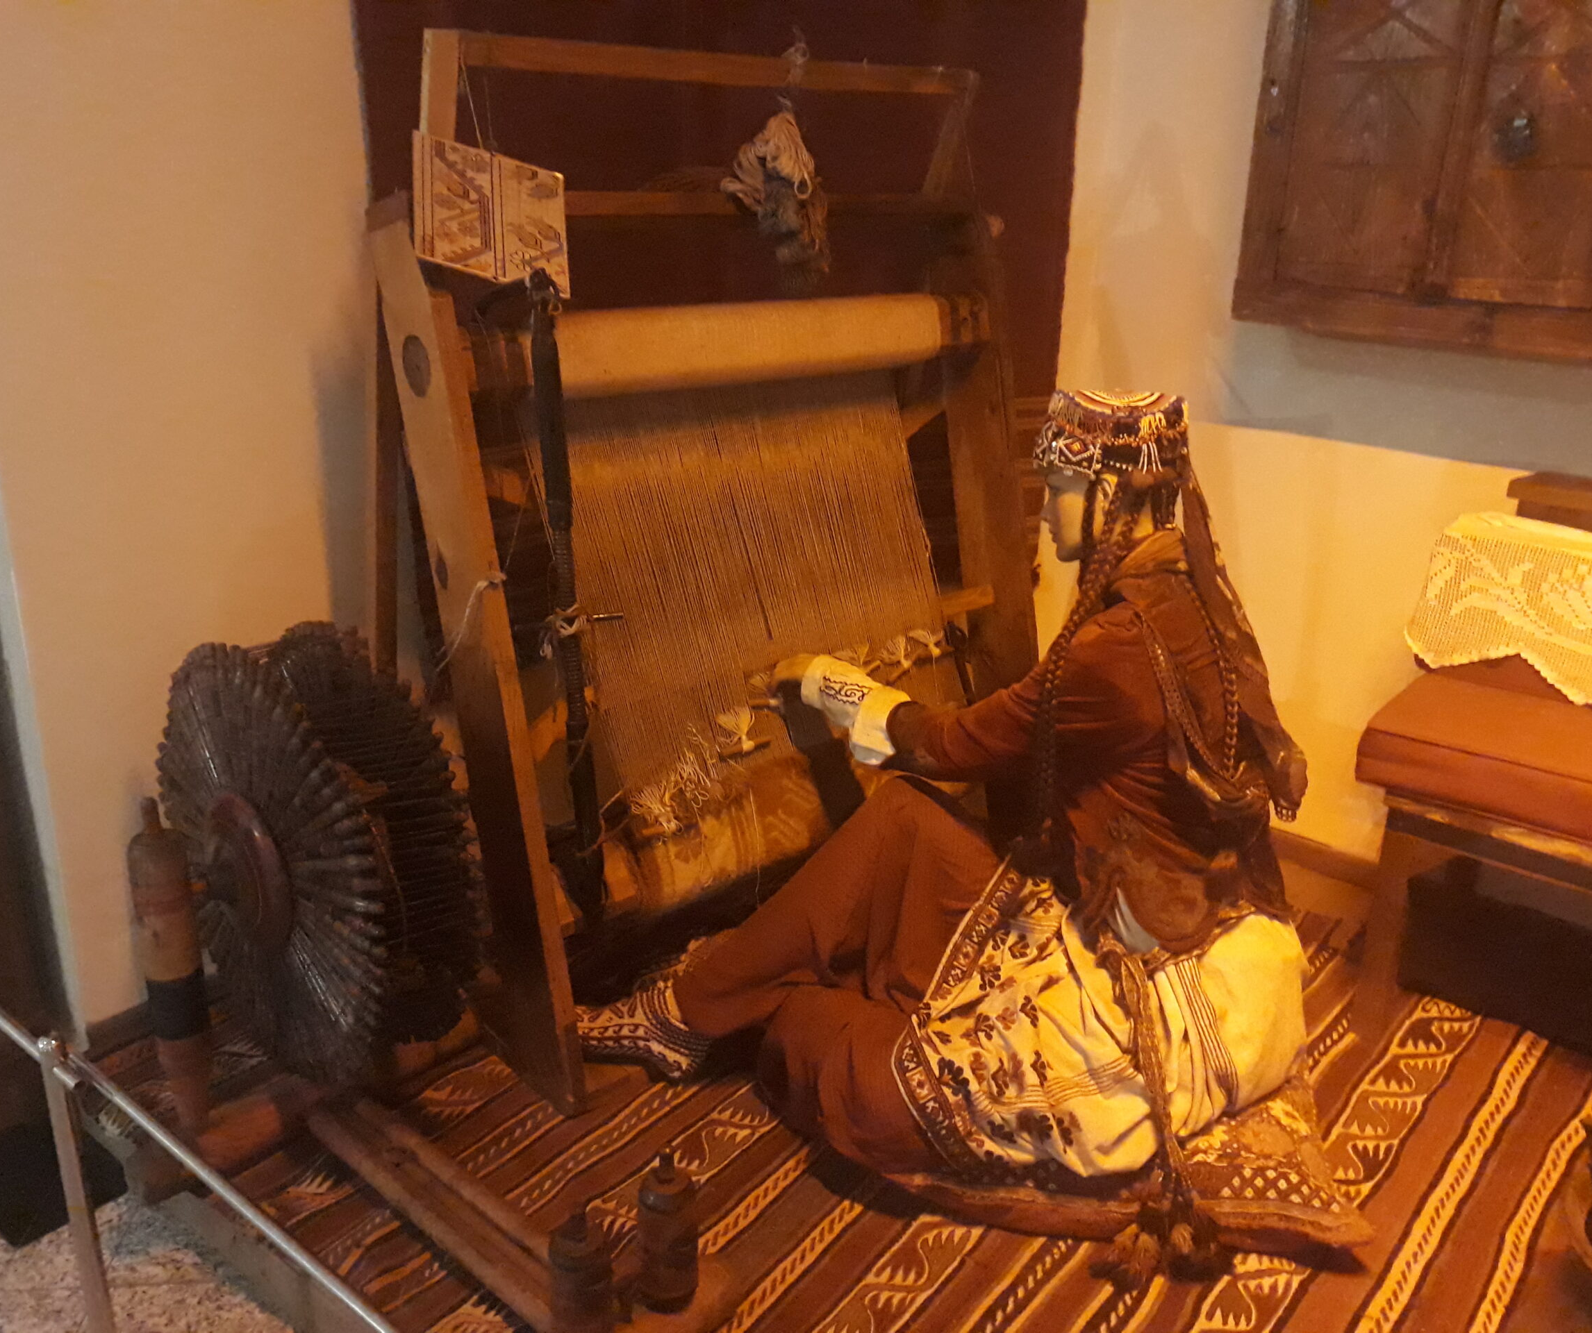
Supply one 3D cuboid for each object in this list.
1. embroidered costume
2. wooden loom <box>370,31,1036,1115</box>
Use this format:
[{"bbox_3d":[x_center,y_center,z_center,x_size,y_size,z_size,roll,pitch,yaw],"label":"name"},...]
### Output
[{"bbox_3d":[0.200,0.118,1.866,1.004,0.992,0.520,9,20,22],"label":"embroidered costume"},{"bbox_3d":[-0.105,-0.215,2.211,1.010,1.391,0.629,-14,24,-36],"label":"wooden loom"}]

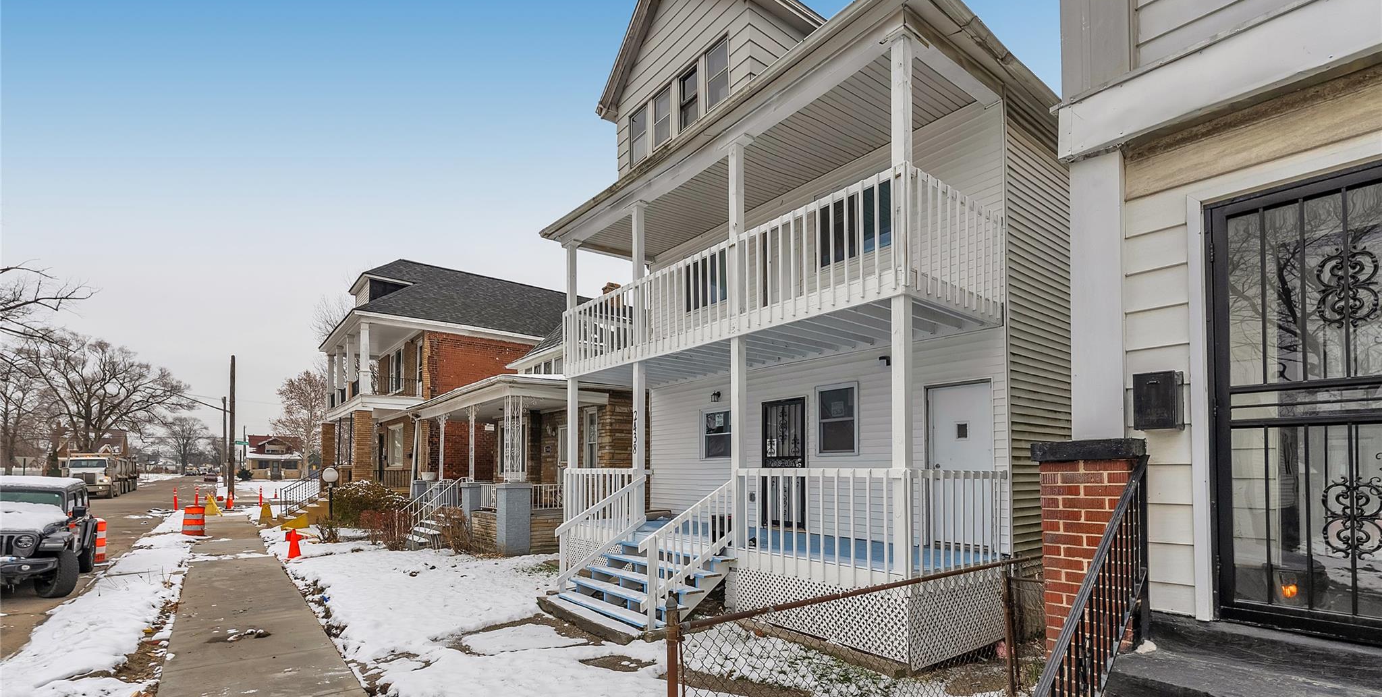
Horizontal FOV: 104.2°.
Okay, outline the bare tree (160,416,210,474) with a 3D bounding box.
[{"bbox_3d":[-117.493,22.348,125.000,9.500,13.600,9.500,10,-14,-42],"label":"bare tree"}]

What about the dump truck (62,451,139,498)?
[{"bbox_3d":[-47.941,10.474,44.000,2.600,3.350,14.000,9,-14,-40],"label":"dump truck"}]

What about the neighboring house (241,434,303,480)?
[{"bbox_3d":[-65.375,17.127,84.000,7.500,7.100,9.000,9,-14,-40],"label":"neighboring house"}]

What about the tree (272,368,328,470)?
[{"bbox_3d":[-54.152,10.546,75.000,8.300,15.200,8.300,8,-13,-36],"label":"tree"}]

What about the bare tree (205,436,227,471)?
[{"bbox_3d":[-107.690,23.895,122.000,5.000,8.400,5.000,10,-14,-42],"label":"bare tree"}]

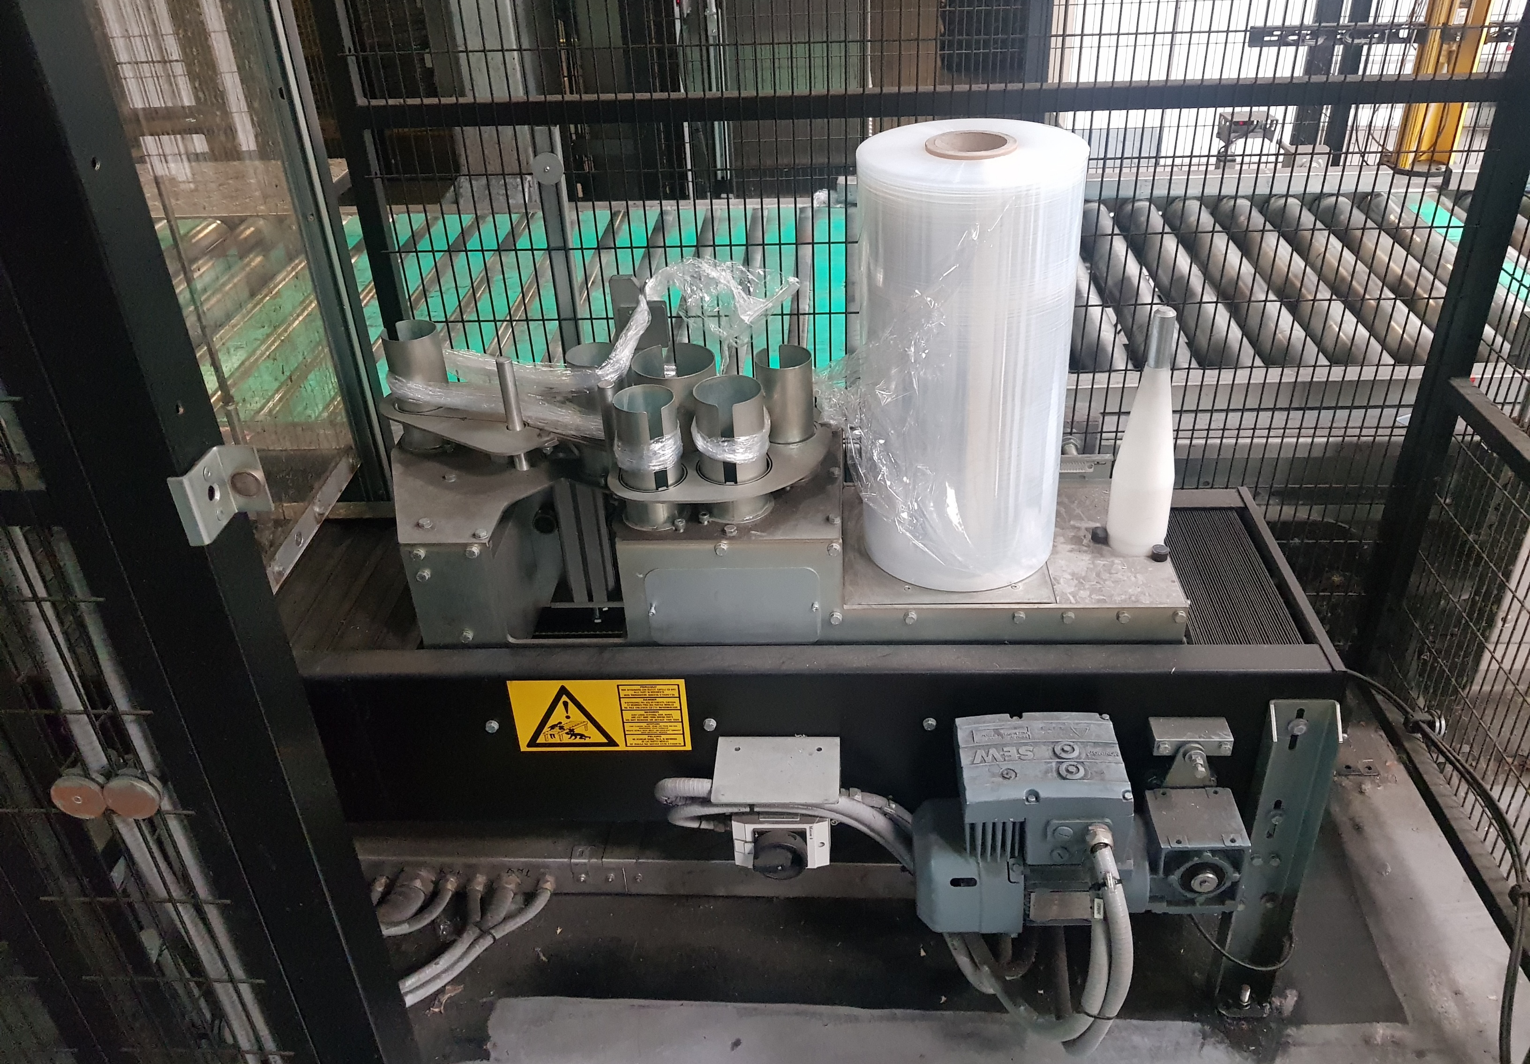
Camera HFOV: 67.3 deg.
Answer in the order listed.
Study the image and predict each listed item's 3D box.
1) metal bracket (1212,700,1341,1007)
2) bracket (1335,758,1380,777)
[{"bbox_3d":[0.640,0.428,1.452,0.073,0.520,0.045,0,31,5],"label":"metal bracket"},{"bbox_3d":[1.012,0.395,1.962,0.075,0.012,0.048,0,31,5],"label":"bracket"}]

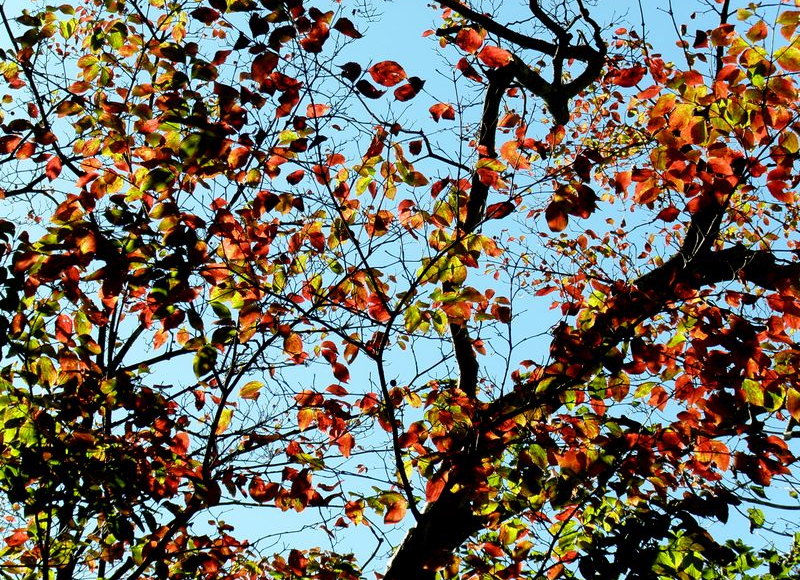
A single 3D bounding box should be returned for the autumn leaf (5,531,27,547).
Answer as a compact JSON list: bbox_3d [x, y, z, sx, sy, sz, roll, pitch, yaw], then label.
[{"bbox_3d":[-1.098,0.710,6.600,0.078,0.045,0.025,-14,10,-7],"label":"autumn leaf"}]

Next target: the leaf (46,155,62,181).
[{"bbox_3d":[-1.046,-0.368,7.000,0.049,0.074,0.030,0,-33,0],"label":"leaf"}]

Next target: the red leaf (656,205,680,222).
[{"bbox_3d":[0.744,-0.212,6.400,0.073,0.025,0.044,-14,-76,10],"label":"red leaf"}]

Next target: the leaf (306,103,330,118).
[{"bbox_3d":[-0.247,-0.542,7.000,0.073,0.035,0.030,0,-33,0],"label":"leaf"}]

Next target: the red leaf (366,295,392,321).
[{"bbox_3d":[-0.062,0.054,6.700,0.070,0.077,0.030,0,-33,0],"label":"red leaf"}]

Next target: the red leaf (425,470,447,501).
[{"bbox_3d":[0.098,0.542,6.376,0.050,0.091,0.030,28,-4,3],"label":"red leaf"}]

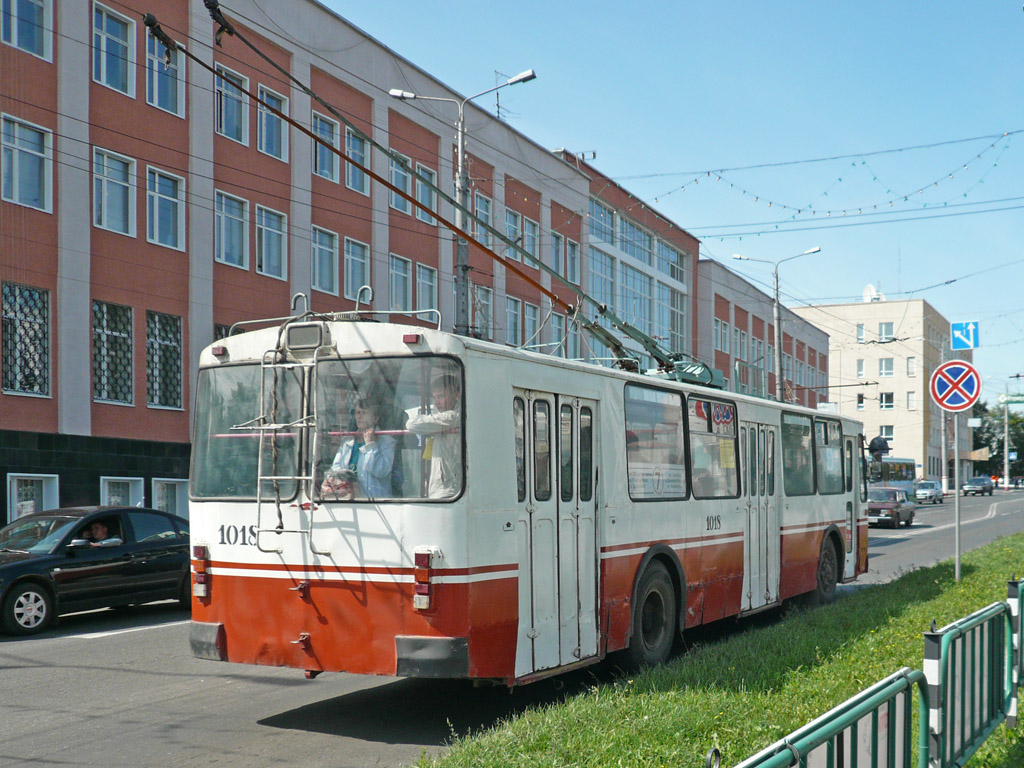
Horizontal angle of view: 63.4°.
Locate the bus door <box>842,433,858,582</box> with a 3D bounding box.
[{"bbox_3d":[5.680,2.056,13.900,0.080,2.360,0.760,-4,-7,38],"label":"bus door"}]

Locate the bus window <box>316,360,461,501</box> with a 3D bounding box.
[{"bbox_3d":[-0.936,0.345,6.280,1.200,1.100,0.100,-2,-6,22],"label":"bus window"}]

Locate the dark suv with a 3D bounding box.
[{"bbox_3d":[36.045,7.935,64.000,1.680,1.420,4.300,-4,-7,38],"label":"dark suv"}]

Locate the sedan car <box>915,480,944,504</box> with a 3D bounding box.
[{"bbox_3d":[27.722,7.224,55.000,1.620,1.480,4.100,-4,-7,32],"label":"sedan car"}]

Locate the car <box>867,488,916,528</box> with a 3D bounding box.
[{"bbox_3d":[13.829,4.622,31.000,1.620,1.440,4.100,-4,-7,35],"label":"car"}]

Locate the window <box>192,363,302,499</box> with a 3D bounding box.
[{"bbox_3d":[-2.133,0.383,6.680,1.120,1.080,0.100,-3,-6,28],"label":"window"}]

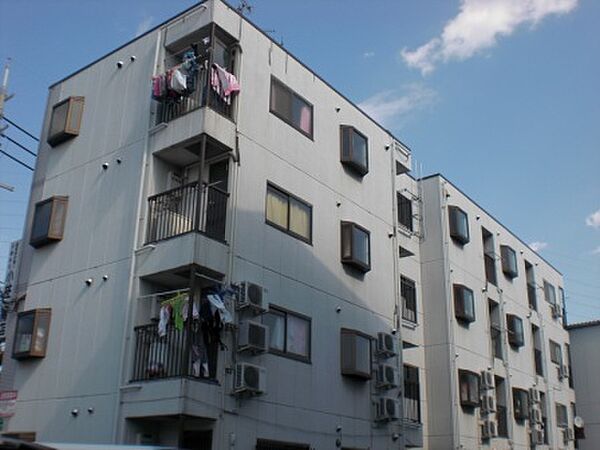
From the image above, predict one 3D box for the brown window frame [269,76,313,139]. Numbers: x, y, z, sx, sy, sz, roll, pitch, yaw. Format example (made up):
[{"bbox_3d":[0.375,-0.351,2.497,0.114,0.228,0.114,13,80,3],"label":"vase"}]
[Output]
[{"bbox_3d":[-0.191,-2.937,16.765,0.101,1.062,1.799,-15,-27,35],"label":"brown window frame"}]

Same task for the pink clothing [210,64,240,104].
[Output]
[{"bbox_3d":[-1.611,-3.104,14.528,0.163,0.780,0.877,-15,-27,34],"label":"pink clothing"}]

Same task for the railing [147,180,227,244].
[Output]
[{"bbox_3d":[-2.377,-0.085,13.953,1.571,1.128,0.967,-15,-27,35],"label":"railing"}]

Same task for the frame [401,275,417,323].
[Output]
[{"bbox_3d":[3.255,2.239,19.690,0.151,1.350,0.957,-15,-27,35],"label":"frame"}]

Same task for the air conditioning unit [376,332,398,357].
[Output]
[{"bbox_3d":[2.300,3.175,17.392,0.260,0.514,0.684,-15,-27,34],"label":"air conditioning unit"}]

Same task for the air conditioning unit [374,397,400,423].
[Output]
[{"bbox_3d":[2.274,4.726,16.982,0.272,0.519,0.735,-15,-27,35],"label":"air conditioning unit"}]

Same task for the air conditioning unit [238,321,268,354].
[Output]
[{"bbox_3d":[-0.925,2.280,13.373,0.282,0.524,0.645,-15,-27,35],"label":"air conditioning unit"}]

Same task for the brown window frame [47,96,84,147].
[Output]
[{"bbox_3d":[-6.223,-2.761,17.393,1.089,1.157,0.302,-15,-27,35],"label":"brown window frame"}]

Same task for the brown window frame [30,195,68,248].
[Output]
[{"bbox_3d":[-6.190,-0.078,16.180,1.105,1.170,0.299,-15,-27,34],"label":"brown window frame"}]

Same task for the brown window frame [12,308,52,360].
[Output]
[{"bbox_3d":[-6.205,2.519,15.127,1.046,1.131,0.299,-15,-27,34],"label":"brown window frame"}]

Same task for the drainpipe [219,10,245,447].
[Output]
[{"bbox_3d":[-1.380,0.104,13.703,0.111,10.725,0.110,-15,-27,34],"label":"drainpipe"}]

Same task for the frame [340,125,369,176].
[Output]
[{"bbox_3d":[1.598,-2.123,18.690,0.302,1.159,1.145,-15,-27,35],"label":"frame"}]

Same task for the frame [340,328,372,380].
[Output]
[{"bbox_3d":[1.460,3.240,16.398,0.299,1.118,1.170,-15,-27,34],"label":"frame"}]

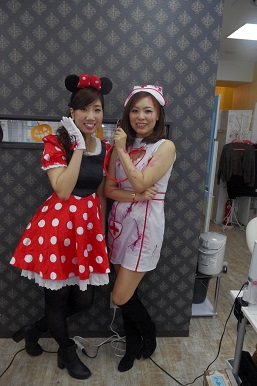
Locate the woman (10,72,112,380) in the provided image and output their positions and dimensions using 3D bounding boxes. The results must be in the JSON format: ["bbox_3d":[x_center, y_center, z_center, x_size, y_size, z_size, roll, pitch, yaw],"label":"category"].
[{"bbox_3d":[-0.394,0.240,1.619,0.570,1.730,0.480,-6,15,-36],"label":"woman"}]

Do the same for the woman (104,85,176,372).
[{"bbox_3d":[0.048,0.269,1.667,0.440,1.690,0.380,8,13,22],"label":"woman"}]

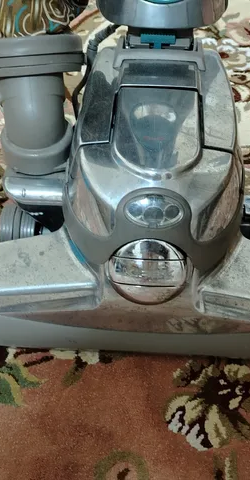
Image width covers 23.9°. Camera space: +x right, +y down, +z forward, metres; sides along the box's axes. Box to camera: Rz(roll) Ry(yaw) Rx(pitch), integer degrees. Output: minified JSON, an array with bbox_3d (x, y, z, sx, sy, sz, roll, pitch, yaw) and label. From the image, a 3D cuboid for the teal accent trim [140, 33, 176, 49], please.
[{"bbox_3d":[0.032,-0.193,0.572,0.034,0.015,0.009,3,46,1],"label":"teal accent trim"}]

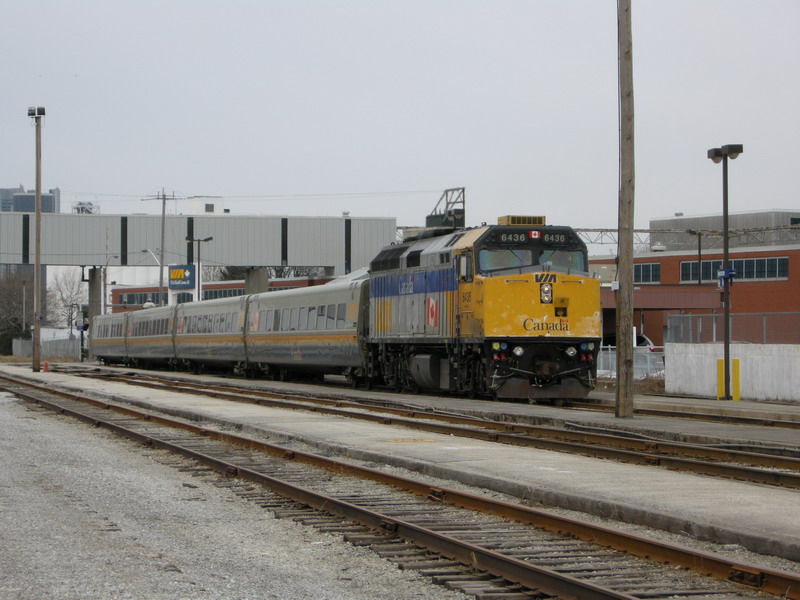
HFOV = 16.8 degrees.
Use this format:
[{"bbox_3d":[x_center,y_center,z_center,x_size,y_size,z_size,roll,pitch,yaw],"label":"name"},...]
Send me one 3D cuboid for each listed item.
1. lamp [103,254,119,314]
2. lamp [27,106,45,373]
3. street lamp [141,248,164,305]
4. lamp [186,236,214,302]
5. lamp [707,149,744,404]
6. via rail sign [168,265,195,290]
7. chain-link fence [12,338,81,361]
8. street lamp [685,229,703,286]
[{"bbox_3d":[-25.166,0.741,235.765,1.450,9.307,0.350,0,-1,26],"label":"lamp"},{"bbox_3d":[-21.987,-3.629,164.085,1.000,16.061,0.650,0,-1,-6],"label":"lamp"},{"bbox_3d":[-19.402,0.489,212.269,1.900,9.013,0.400,0,-1,18],"label":"street lamp"},{"bbox_3d":[-12.902,0.145,174.022,1.750,8.401,0.450,0,-1,-11],"label":"lamp"},{"bbox_3d":[8.140,-0.687,67.521,0.400,6.390,1.650,0,-1,-11],"label":"lamp"},{"bbox_3d":[-15.144,-1.551,188.053,1.830,1.669,0.350,0,-1,7],"label":"via rail sign"},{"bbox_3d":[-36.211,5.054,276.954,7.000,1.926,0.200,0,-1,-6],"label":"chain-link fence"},{"bbox_3d":[15.439,0.058,142.019,0.850,7.471,0.400,0,-1,-14],"label":"street lamp"}]

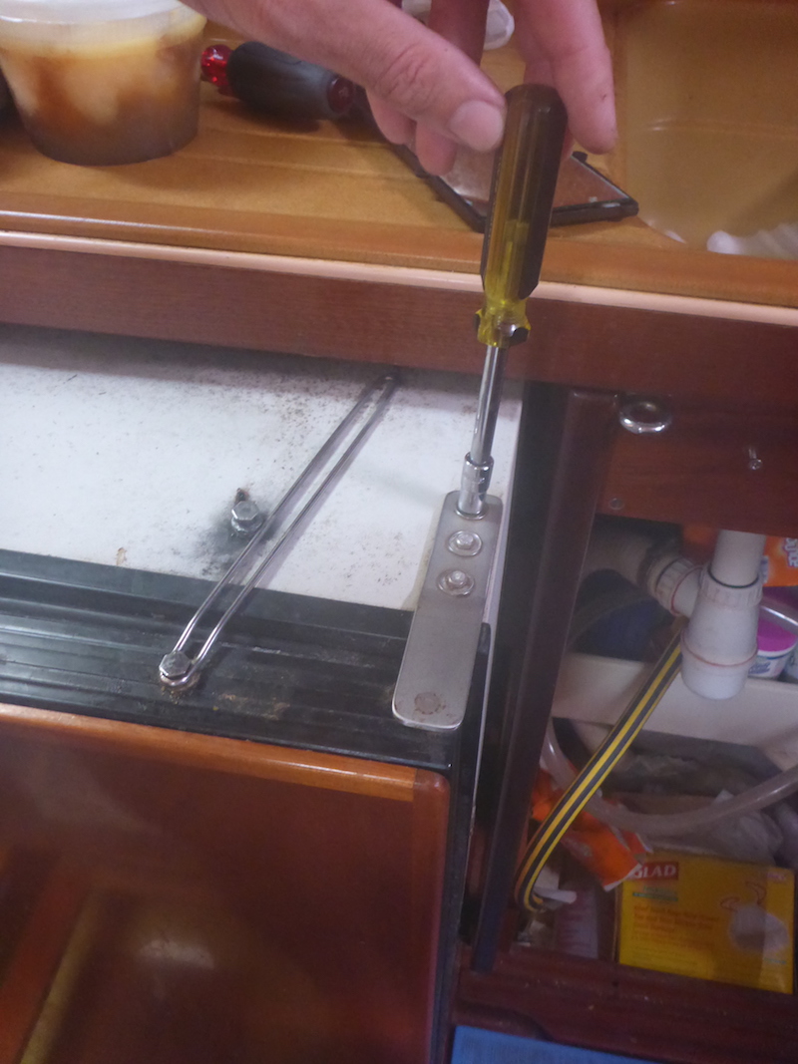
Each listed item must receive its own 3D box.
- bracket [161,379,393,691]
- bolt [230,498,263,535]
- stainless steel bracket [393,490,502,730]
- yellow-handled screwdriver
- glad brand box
[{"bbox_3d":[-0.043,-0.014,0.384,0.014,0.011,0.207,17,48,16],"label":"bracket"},{"bbox_3d":[-0.067,-0.006,0.380,0.013,0.009,0.013,7,47,7],"label":"bolt"},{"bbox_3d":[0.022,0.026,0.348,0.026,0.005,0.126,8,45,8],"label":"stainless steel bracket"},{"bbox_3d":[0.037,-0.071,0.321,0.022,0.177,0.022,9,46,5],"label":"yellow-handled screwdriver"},{"bbox_3d":[0.373,0.472,1.062,0.201,0.055,0.136,7,72,7],"label":"glad brand box"}]

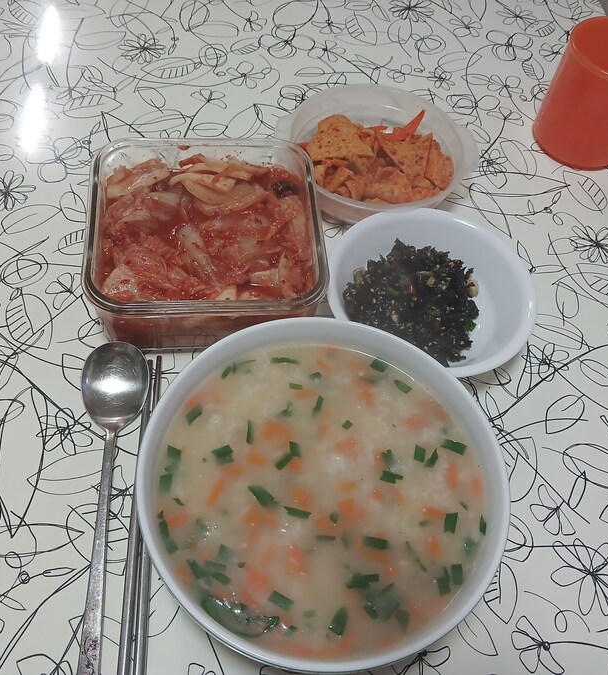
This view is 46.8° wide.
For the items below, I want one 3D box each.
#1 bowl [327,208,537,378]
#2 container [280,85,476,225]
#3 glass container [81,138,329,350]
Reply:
[{"bbox_3d":[0.083,-0.024,0.482,0.140,0.040,0.140,3,57,-5],"label":"bowl"},{"bbox_3d":[0.057,-0.139,0.556,0.161,0.037,0.140,6,57,-3],"label":"container"},{"bbox_3d":[-0.066,-0.065,0.477,0.152,0.065,0.152,-2,57,-8],"label":"glass container"}]

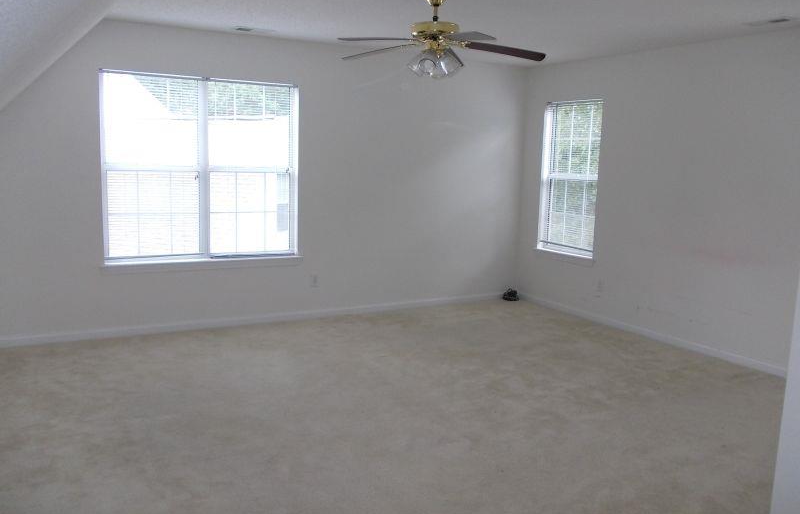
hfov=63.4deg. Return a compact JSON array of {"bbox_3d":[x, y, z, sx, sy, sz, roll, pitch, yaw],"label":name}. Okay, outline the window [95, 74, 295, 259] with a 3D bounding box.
[{"bbox_3d":[-1.607,-0.713,5.383,1.590,1.500,0.110,-3,10,-29],"label":"window"}]

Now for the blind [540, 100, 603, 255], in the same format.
[{"bbox_3d":[1.700,-0.804,6.408,0.070,1.430,0.760,-3,10,-29],"label":"blind"}]

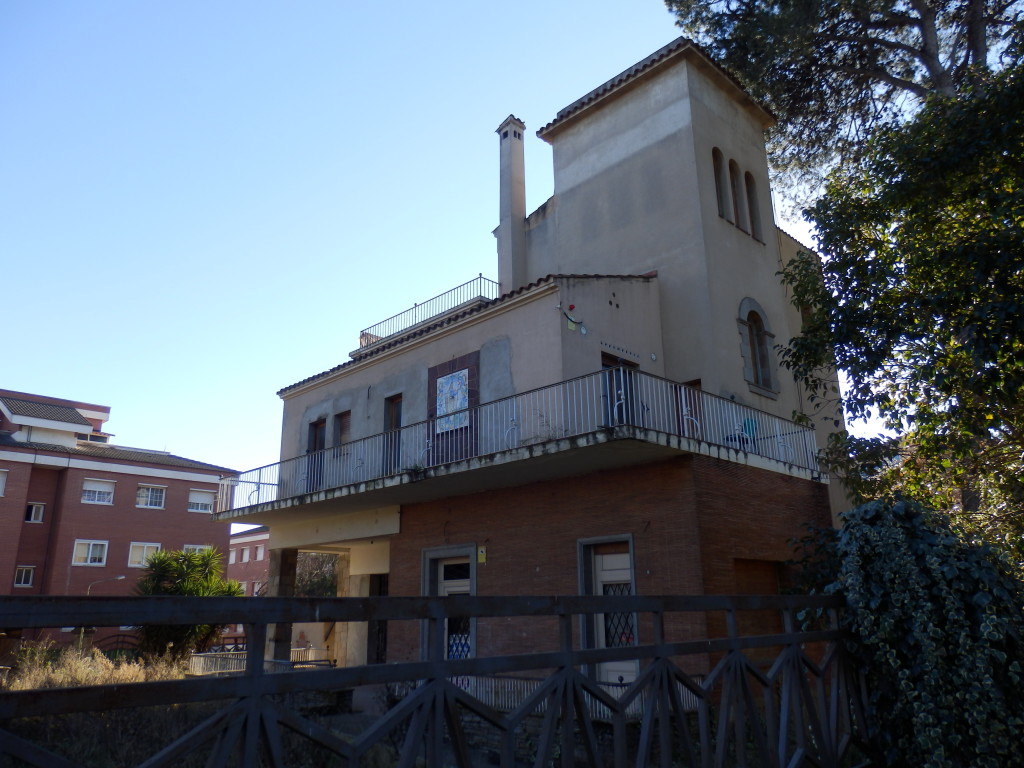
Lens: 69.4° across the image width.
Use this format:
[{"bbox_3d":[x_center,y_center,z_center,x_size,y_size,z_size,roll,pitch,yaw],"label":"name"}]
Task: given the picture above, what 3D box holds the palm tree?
[{"bbox_3d":[-10.936,7.556,25.000,3.500,3.900,3.400,6,-18,-22],"label":"palm tree"}]

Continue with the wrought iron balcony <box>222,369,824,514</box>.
[{"bbox_3d":[-0.852,2.121,16.545,5.999,1.023,12.927,15,-22,-42],"label":"wrought iron balcony"}]

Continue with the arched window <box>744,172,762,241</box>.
[{"bbox_3d":[5.629,-4.153,17.415,0.567,1.776,0.220,15,-22,-42],"label":"arched window"}]

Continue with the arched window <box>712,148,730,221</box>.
[{"bbox_3d":[4.609,-4.418,16.466,0.577,1.776,0.220,15,-22,-42],"label":"arched window"}]

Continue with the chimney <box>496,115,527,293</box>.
[{"bbox_3d":[0.017,-4.508,19.445,0.586,5.552,0.577,15,-22,-42],"label":"chimney"}]

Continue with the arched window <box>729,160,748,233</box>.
[{"bbox_3d":[5.118,-4.286,16.939,0.577,1.776,0.220,15,-22,-42],"label":"arched window"}]

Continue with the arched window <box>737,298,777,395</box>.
[{"bbox_3d":[5.273,-0.788,15.999,1.646,2.046,0.250,15,-22,-42],"label":"arched window"}]

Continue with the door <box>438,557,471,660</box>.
[{"bbox_3d":[-1.004,4.487,14.129,0.100,2.269,1.255,15,-22,-42],"label":"door"}]

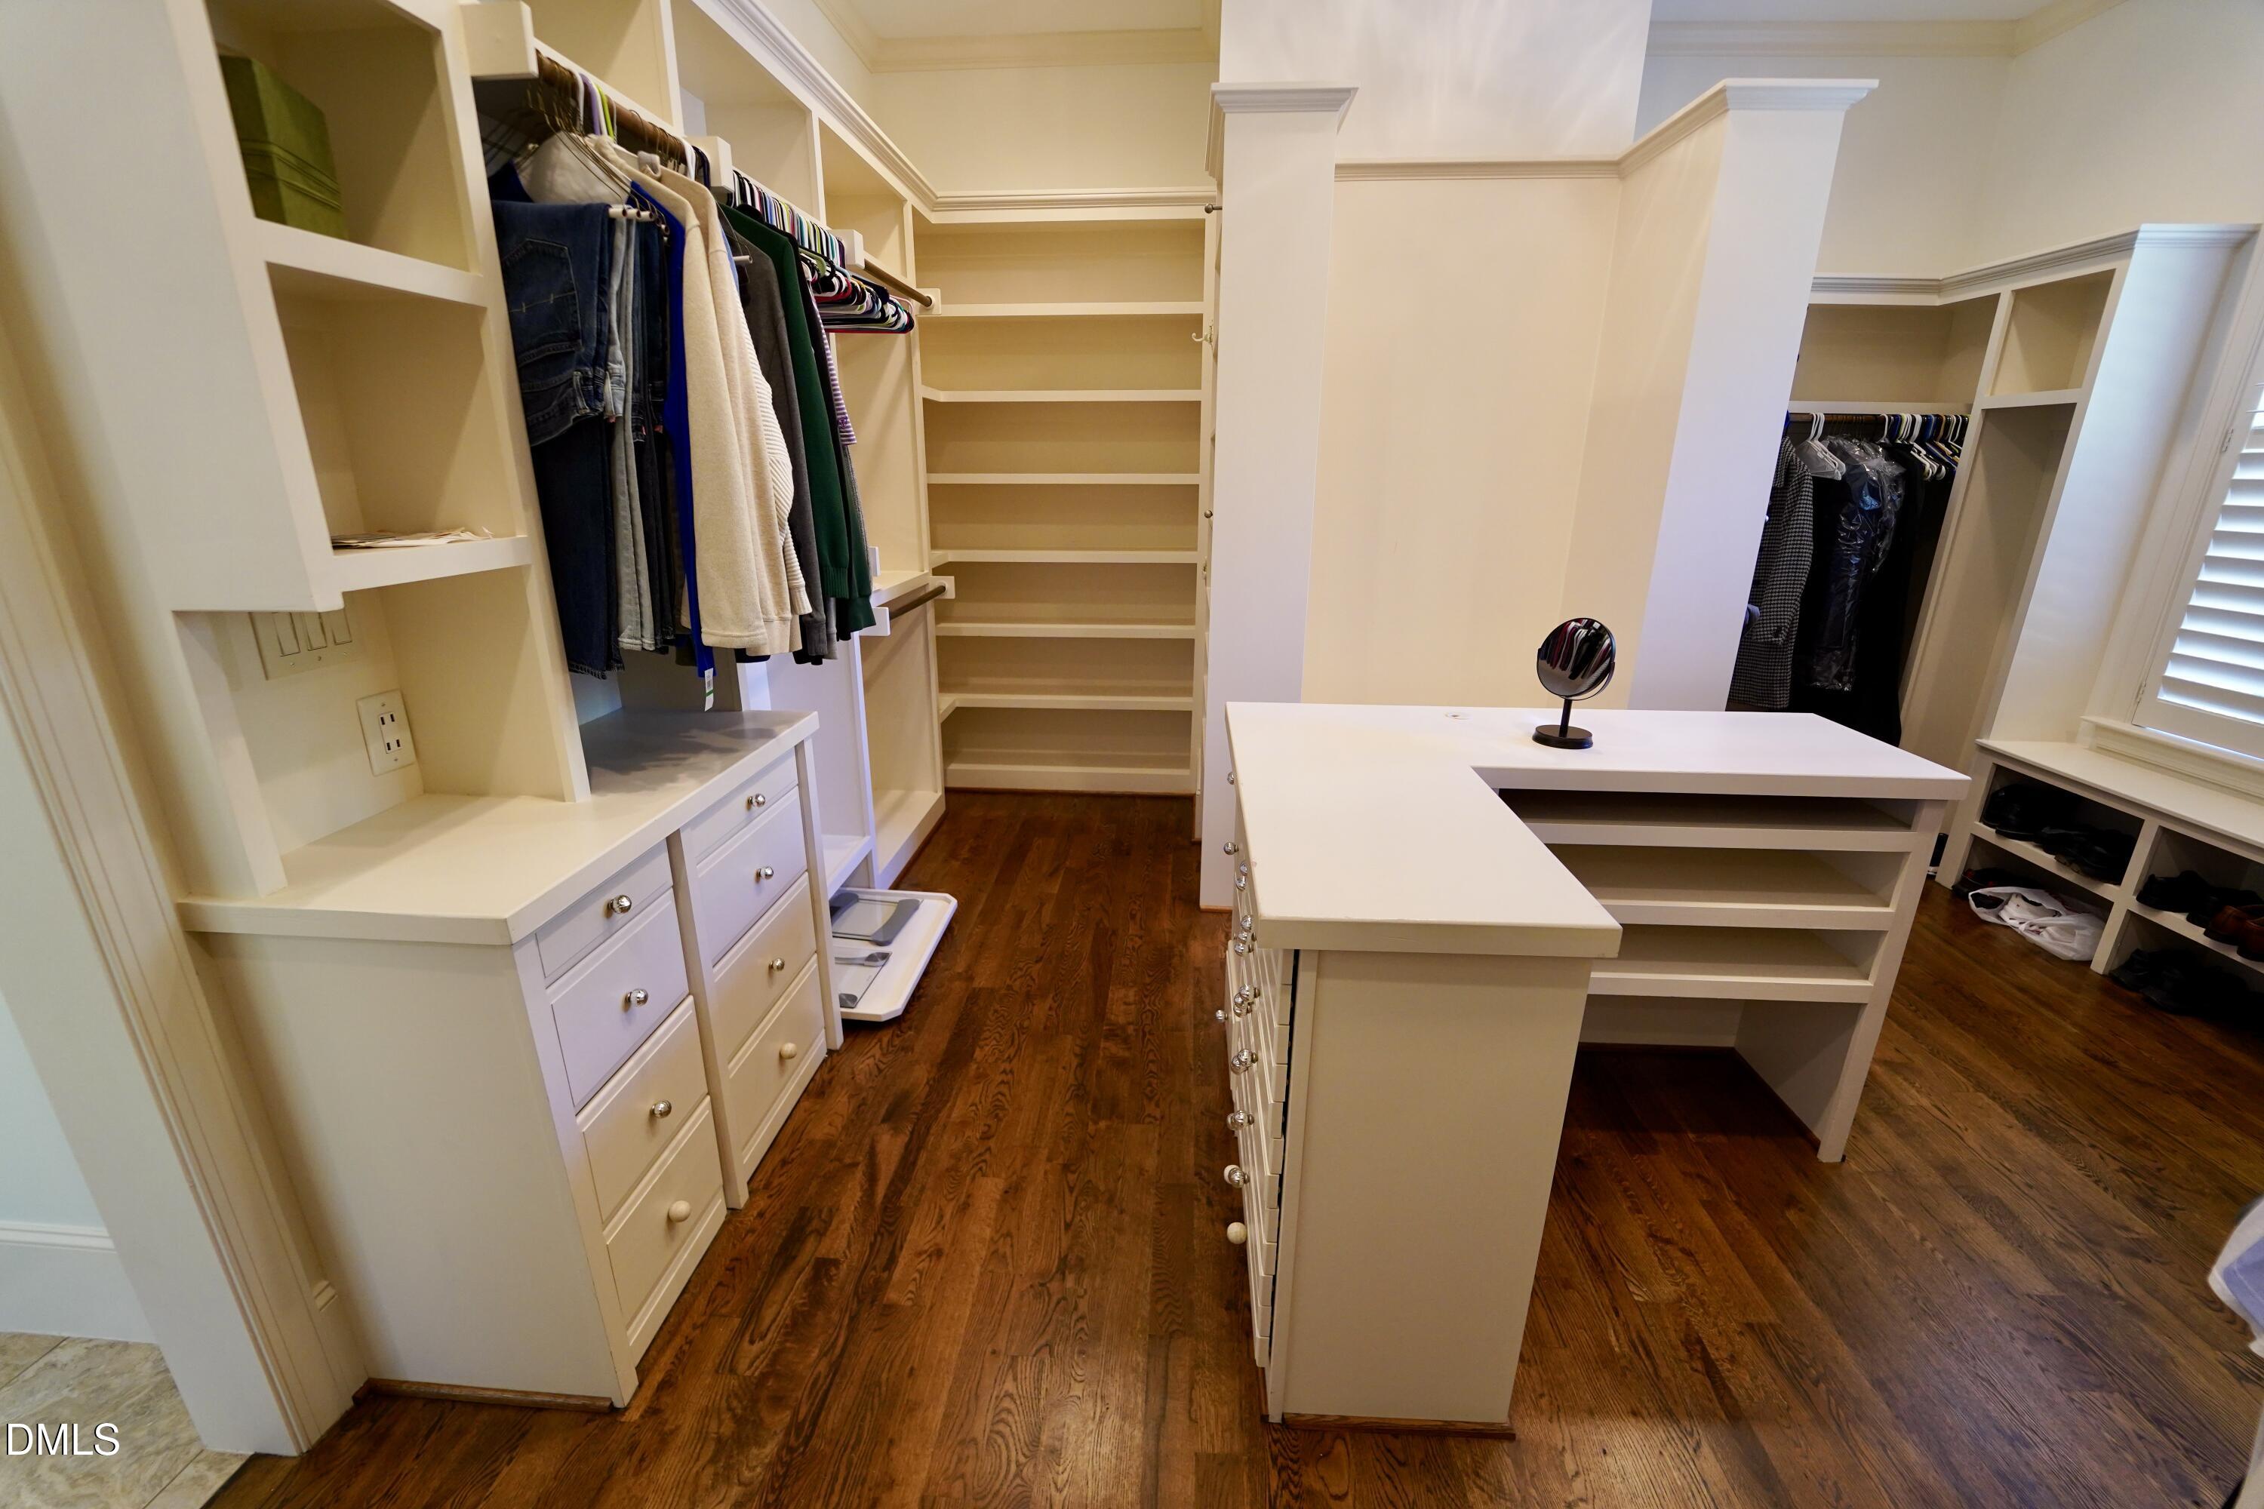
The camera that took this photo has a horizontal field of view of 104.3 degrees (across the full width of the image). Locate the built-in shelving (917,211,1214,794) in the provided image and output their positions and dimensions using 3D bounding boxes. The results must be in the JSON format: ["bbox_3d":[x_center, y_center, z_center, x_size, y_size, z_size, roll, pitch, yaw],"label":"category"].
[{"bbox_3d":[-0.294,-1.024,3.954,1.247,2.443,0.276,1,18,3],"label":"built-in shelving"}]

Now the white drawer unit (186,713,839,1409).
[{"bbox_3d":[-1.034,0.478,1.795,0.506,0.892,1.022,1,18,3],"label":"white drawer unit"}]

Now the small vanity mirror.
[{"bbox_3d":[0.935,-0.156,1.868,0.120,0.265,0.155,-13,22,-35],"label":"small vanity mirror"}]

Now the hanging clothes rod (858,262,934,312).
[{"bbox_3d":[-0.799,-1.624,3.047,0.035,0.035,0.711,1,18,3],"label":"hanging clothes rod"}]

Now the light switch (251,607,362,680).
[{"bbox_3d":[-1.292,-0.200,1.390,0.009,0.132,0.171,1,18,3],"label":"light switch"}]

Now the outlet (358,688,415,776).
[{"bbox_3d":[-1.288,-0.038,1.531,0.008,0.138,0.090,1,18,3],"label":"outlet"}]

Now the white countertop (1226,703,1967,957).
[{"bbox_3d":[0.905,0.078,1.641,1.405,0.043,1.119,1,18,3],"label":"white countertop"}]

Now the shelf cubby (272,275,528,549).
[{"bbox_3d":[-1.146,-0.476,1.254,0.271,0.341,0.348,1,18,3],"label":"shelf cubby"}]

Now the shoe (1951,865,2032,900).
[{"bbox_3d":[3.138,0.470,3.151,0.276,0.104,0.109,1,18,3],"label":"shoe"}]

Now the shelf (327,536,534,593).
[{"bbox_3d":[-1.150,-0.290,1.309,0.277,0.048,0.348,1,18,3],"label":"shelf"}]

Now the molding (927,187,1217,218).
[{"bbox_3d":[-0.236,-2.163,3.426,1.128,0.075,0.087,1,18,3],"label":"molding"}]

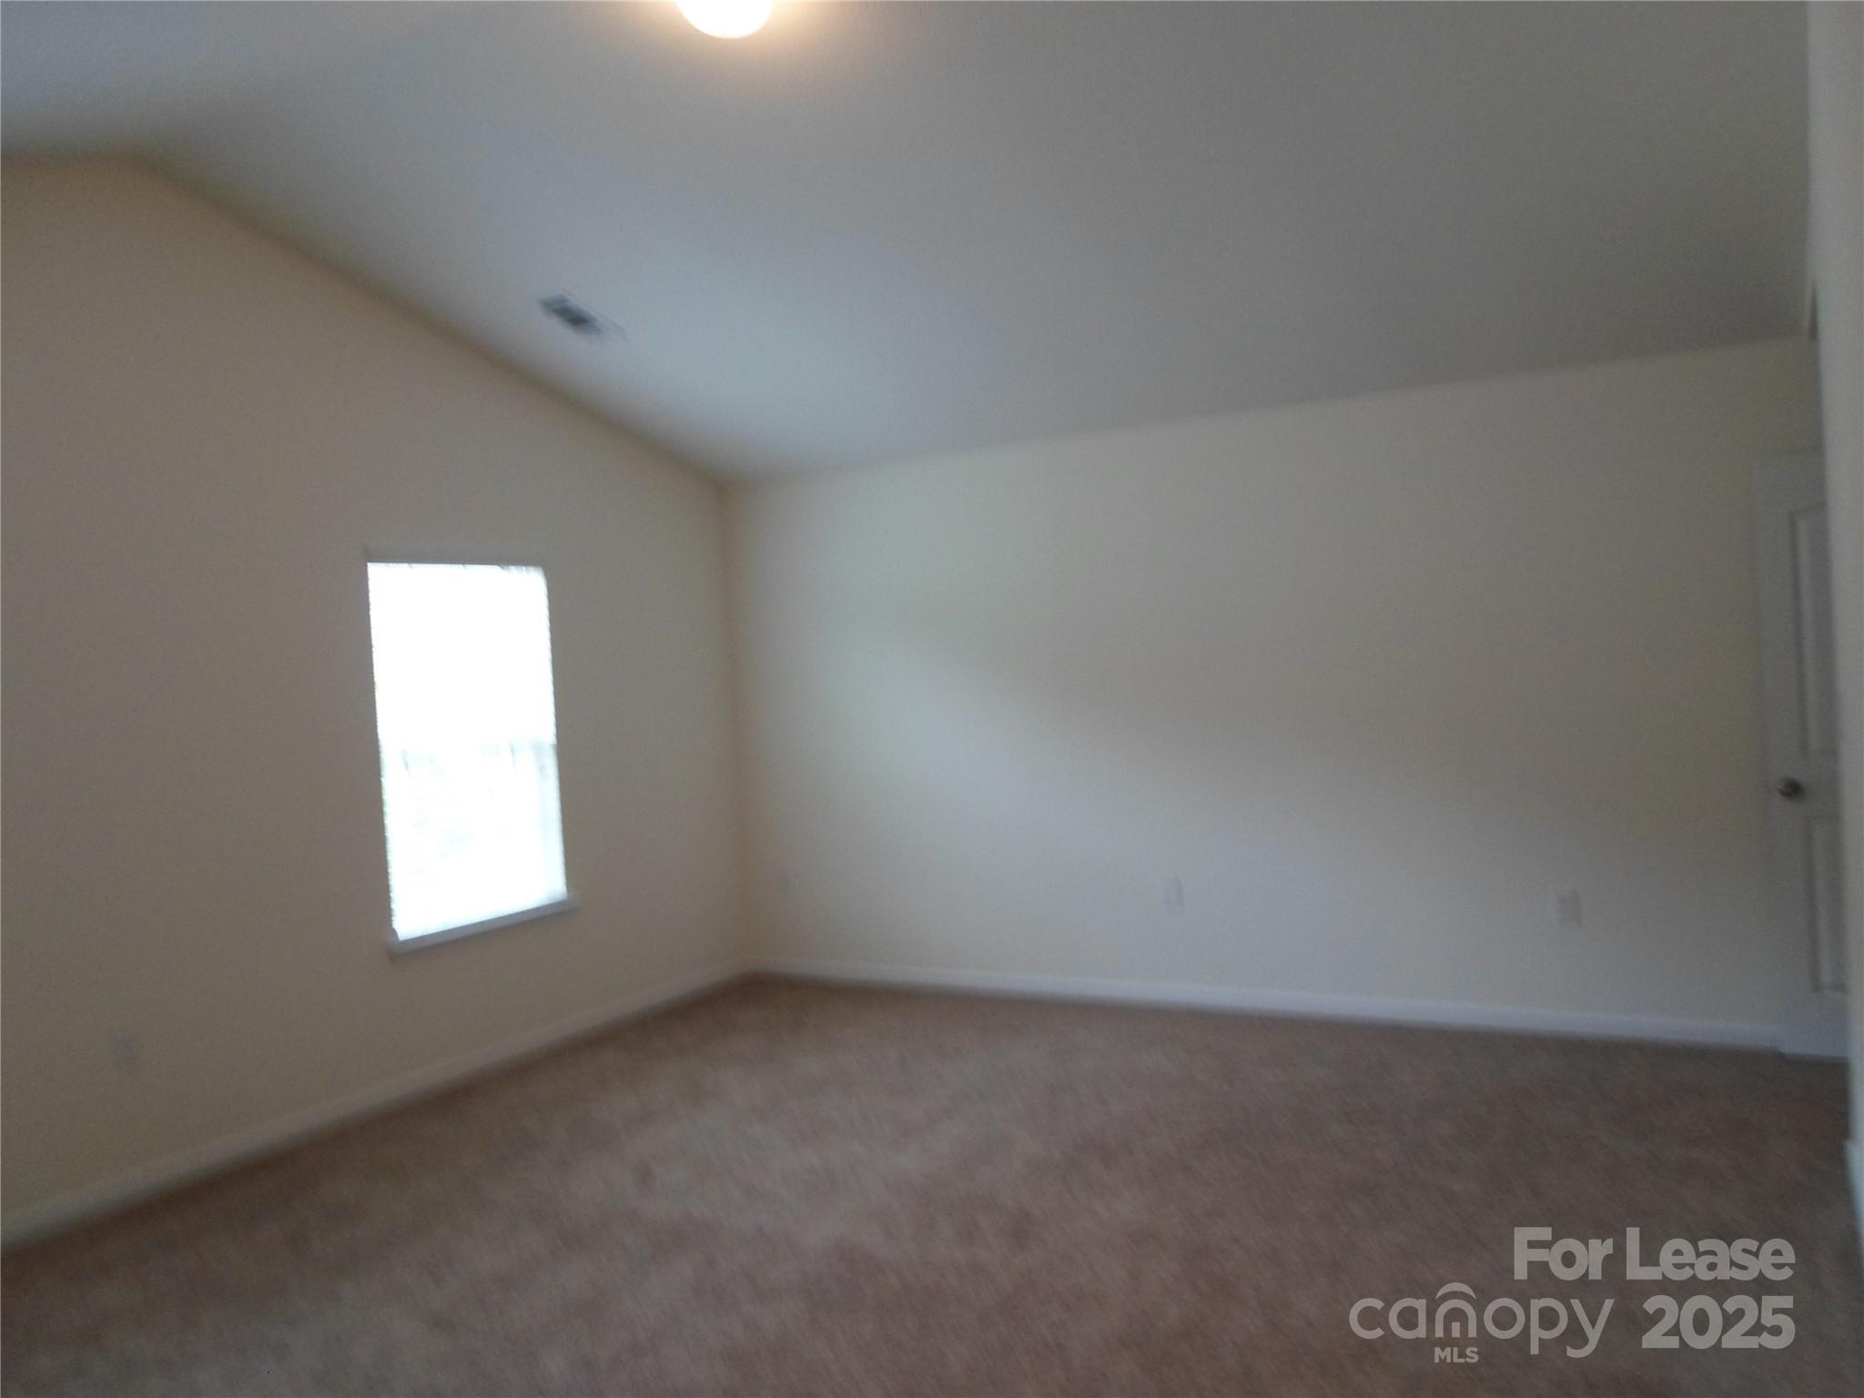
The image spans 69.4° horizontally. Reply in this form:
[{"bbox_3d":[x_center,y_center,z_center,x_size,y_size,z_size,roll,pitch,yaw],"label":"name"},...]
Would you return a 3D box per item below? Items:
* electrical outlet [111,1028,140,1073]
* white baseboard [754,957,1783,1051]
[{"bbox_3d":[-2.402,1.050,4.012,0.010,0.118,0.073,-2,1,28],"label":"electrical outlet"},{"bbox_3d":[1.027,1.247,5.692,4.355,0.087,0.016,-2,1,28],"label":"white baseboard"}]

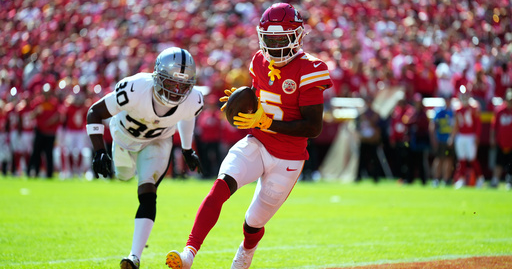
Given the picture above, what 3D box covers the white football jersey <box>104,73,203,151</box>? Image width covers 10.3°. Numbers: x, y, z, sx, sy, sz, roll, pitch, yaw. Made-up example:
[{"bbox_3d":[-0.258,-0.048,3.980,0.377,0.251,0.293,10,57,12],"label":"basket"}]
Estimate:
[{"bbox_3d":[-0.590,-0.125,16.200,0.540,0.340,0.600,3,-38,-17],"label":"white football jersey"}]

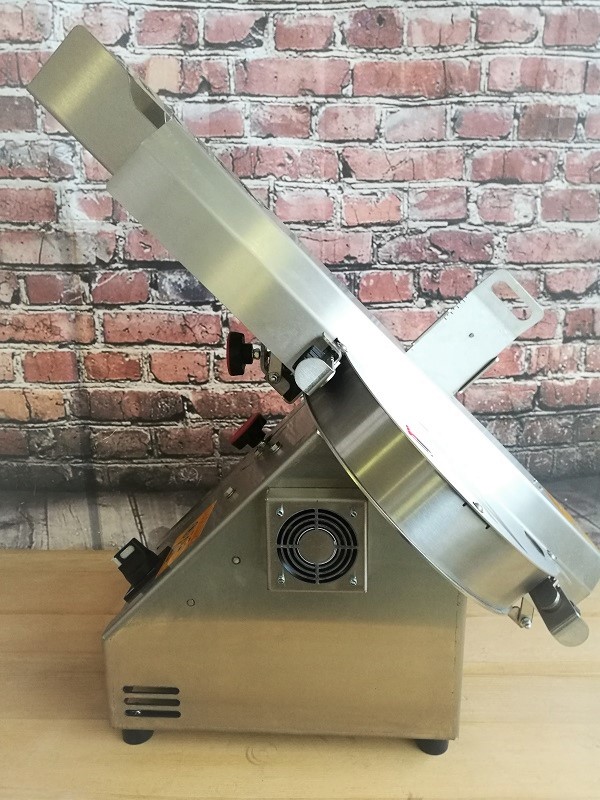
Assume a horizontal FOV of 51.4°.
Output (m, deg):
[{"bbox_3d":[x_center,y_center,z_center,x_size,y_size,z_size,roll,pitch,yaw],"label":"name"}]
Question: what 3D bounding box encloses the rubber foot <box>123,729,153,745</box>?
[{"bbox_3d":[-0.192,0.384,0.739,0.036,0.026,0.036,0,13,4],"label":"rubber foot"}]

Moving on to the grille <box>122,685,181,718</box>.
[{"bbox_3d":[-0.166,0.341,0.705,0.064,0.040,0.004,0,13,4],"label":"grille"}]

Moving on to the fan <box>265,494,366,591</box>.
[{"bbox_3d":[0.018,0.140,0.627,0.097,0.096,0.033,0,13,4],"label":"fan"}]

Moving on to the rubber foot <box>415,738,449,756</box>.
[{"bbox_3d":[0.153,0.384,0.718,0.036,0.026,0.036,0,13,4],"label":"rubber foot"}]

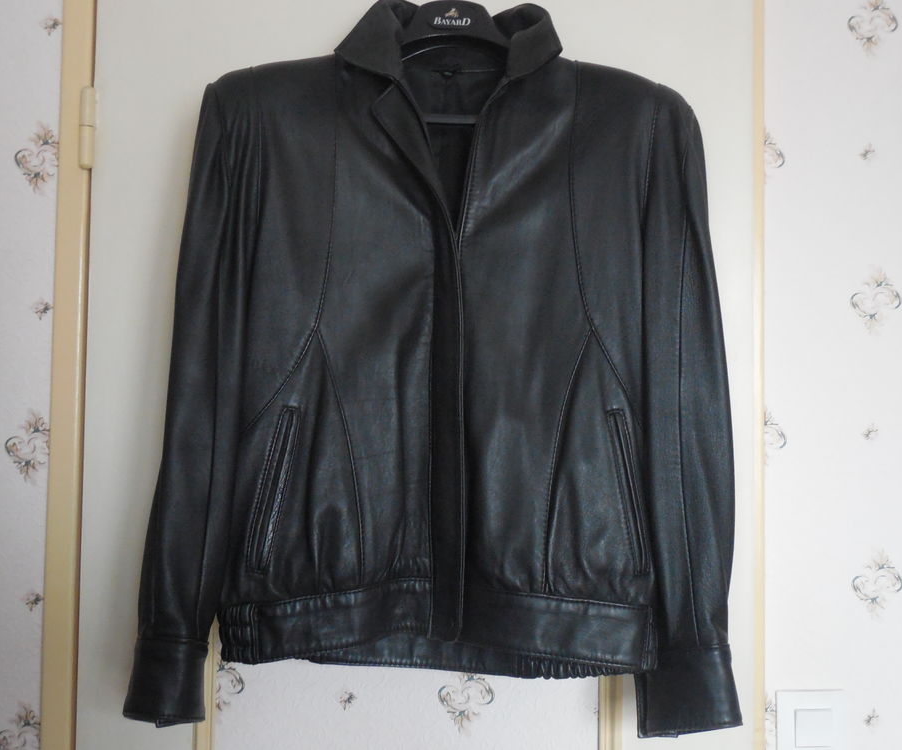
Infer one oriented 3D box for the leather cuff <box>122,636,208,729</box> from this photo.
[{"bbox_3d":[-0.294,0.314,1.040,0.083,0.087,0.060,6,-2,0],"label":"leather cuff"}]

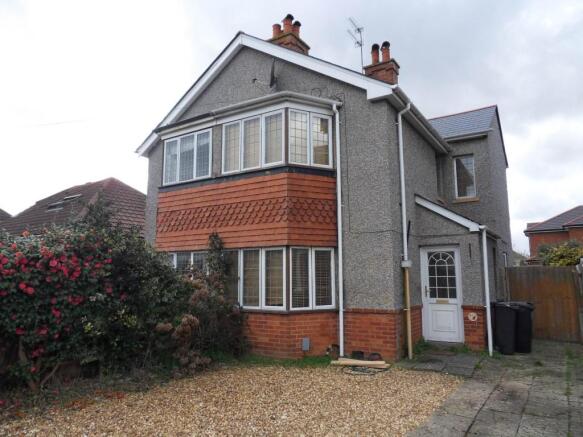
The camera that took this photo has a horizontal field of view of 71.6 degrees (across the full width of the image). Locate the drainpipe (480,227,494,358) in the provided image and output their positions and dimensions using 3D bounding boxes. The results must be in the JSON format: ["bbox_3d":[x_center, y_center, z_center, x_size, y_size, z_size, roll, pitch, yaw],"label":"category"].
[{"bbox_3d":[3.919,1.422,8.078,0.090,2.523,0.100,-5,-9,33],"label":"drainpipe"}]

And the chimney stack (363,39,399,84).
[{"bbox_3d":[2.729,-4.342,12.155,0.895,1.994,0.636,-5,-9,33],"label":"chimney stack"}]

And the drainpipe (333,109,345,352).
[{"bbox_3d":[0.954,0.115,8.035,0.090,5.061,0.120,-5,-9,33],"label":"drainpipe"}]

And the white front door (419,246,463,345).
[{"bbox_3d":[3.207,1.604,8.581,0.811,1.967,0.100,-5,-9,33],"label":"white front door"}]

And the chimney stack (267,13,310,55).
[{"bbox_3d":[-0.154,-4.916,11.681,0.996,1.680,1.007,-5,-9,33],"label":"chimney stack"}]

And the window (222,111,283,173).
[{"bbox_3d":[-0.804,-1.552,8.387,1.623,1.119,0.120,-5,-9,33],"label":"window"}]

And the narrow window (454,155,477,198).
[{"bbox_3d":[4.754,-1.139,11.052,0.526,1.185,0.100,-5,-9,33],"label":"narrow window"}]

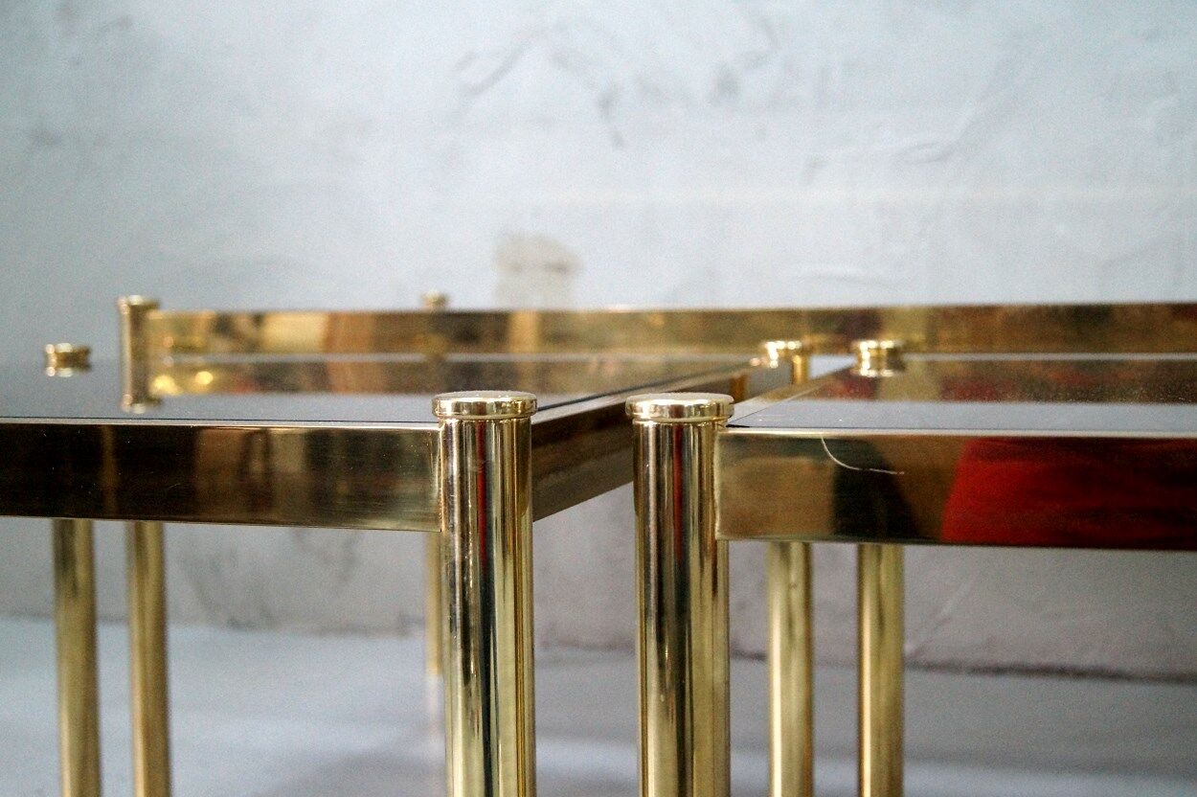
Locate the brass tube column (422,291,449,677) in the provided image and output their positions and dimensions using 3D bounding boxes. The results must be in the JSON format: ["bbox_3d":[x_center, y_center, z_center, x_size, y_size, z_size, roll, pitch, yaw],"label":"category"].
[{"bbox_3d":[-0.181,0.099,1.691,0.030,0.434,0.030,-1,4,0],"label":"brass tube column"}]

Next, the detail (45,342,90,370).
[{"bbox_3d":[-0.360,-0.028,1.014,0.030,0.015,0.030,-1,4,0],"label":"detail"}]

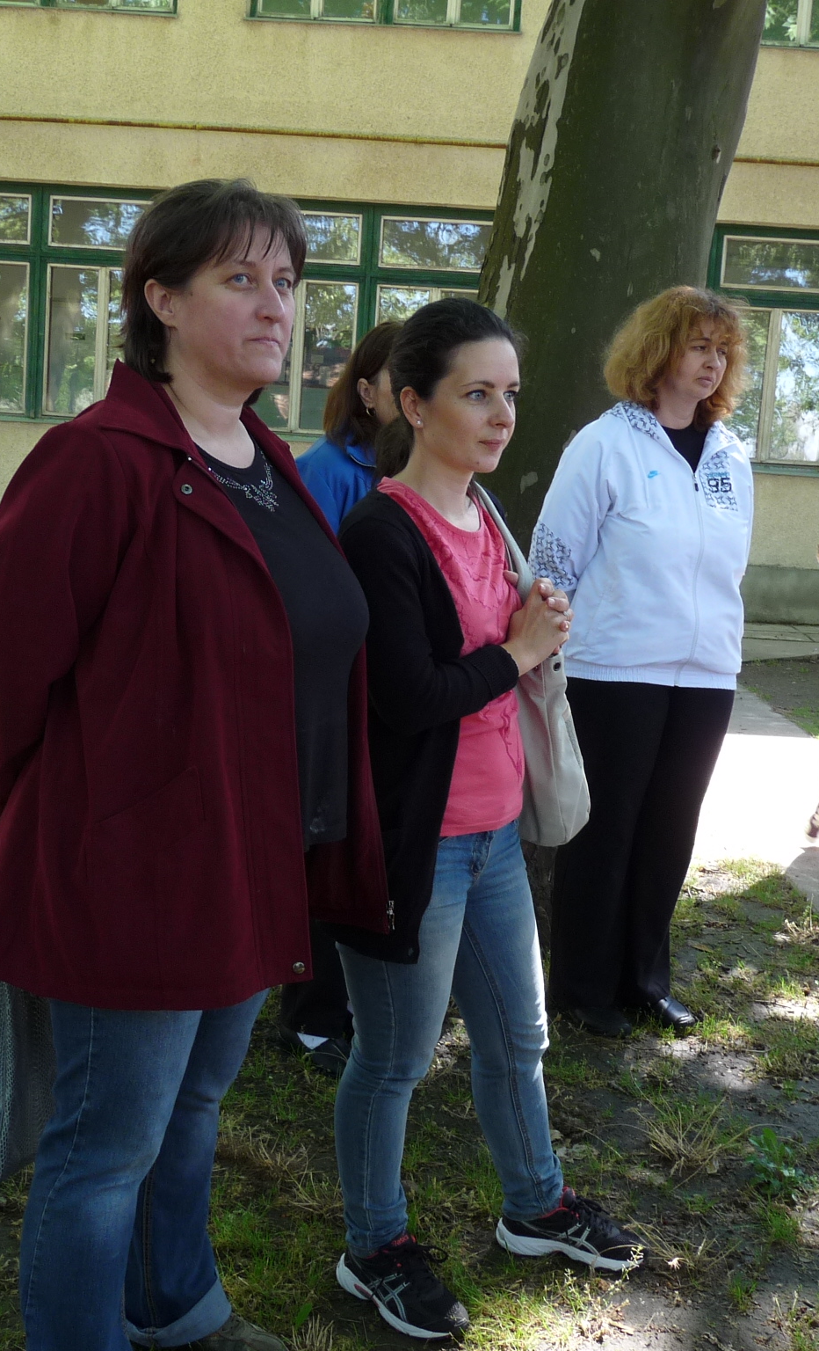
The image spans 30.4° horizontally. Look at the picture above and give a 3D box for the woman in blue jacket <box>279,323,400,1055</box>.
[{"bbox_3d":[-0.134,0.046,3.338,0.360,1.640,0.480,9,8,38],"label":"woman in blue jacket"}]

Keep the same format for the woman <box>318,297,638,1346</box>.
[{"bbox_3d":[0.164,0.221,2.429,0.450,1.620,0.480,8,8,35],"label":"woman"}]

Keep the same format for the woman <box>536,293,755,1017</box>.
[{"bbox_3d":[0.545,-0.028,3.469,0.500,1.700,0.360,-1,8,-36],"label":"woman"}]

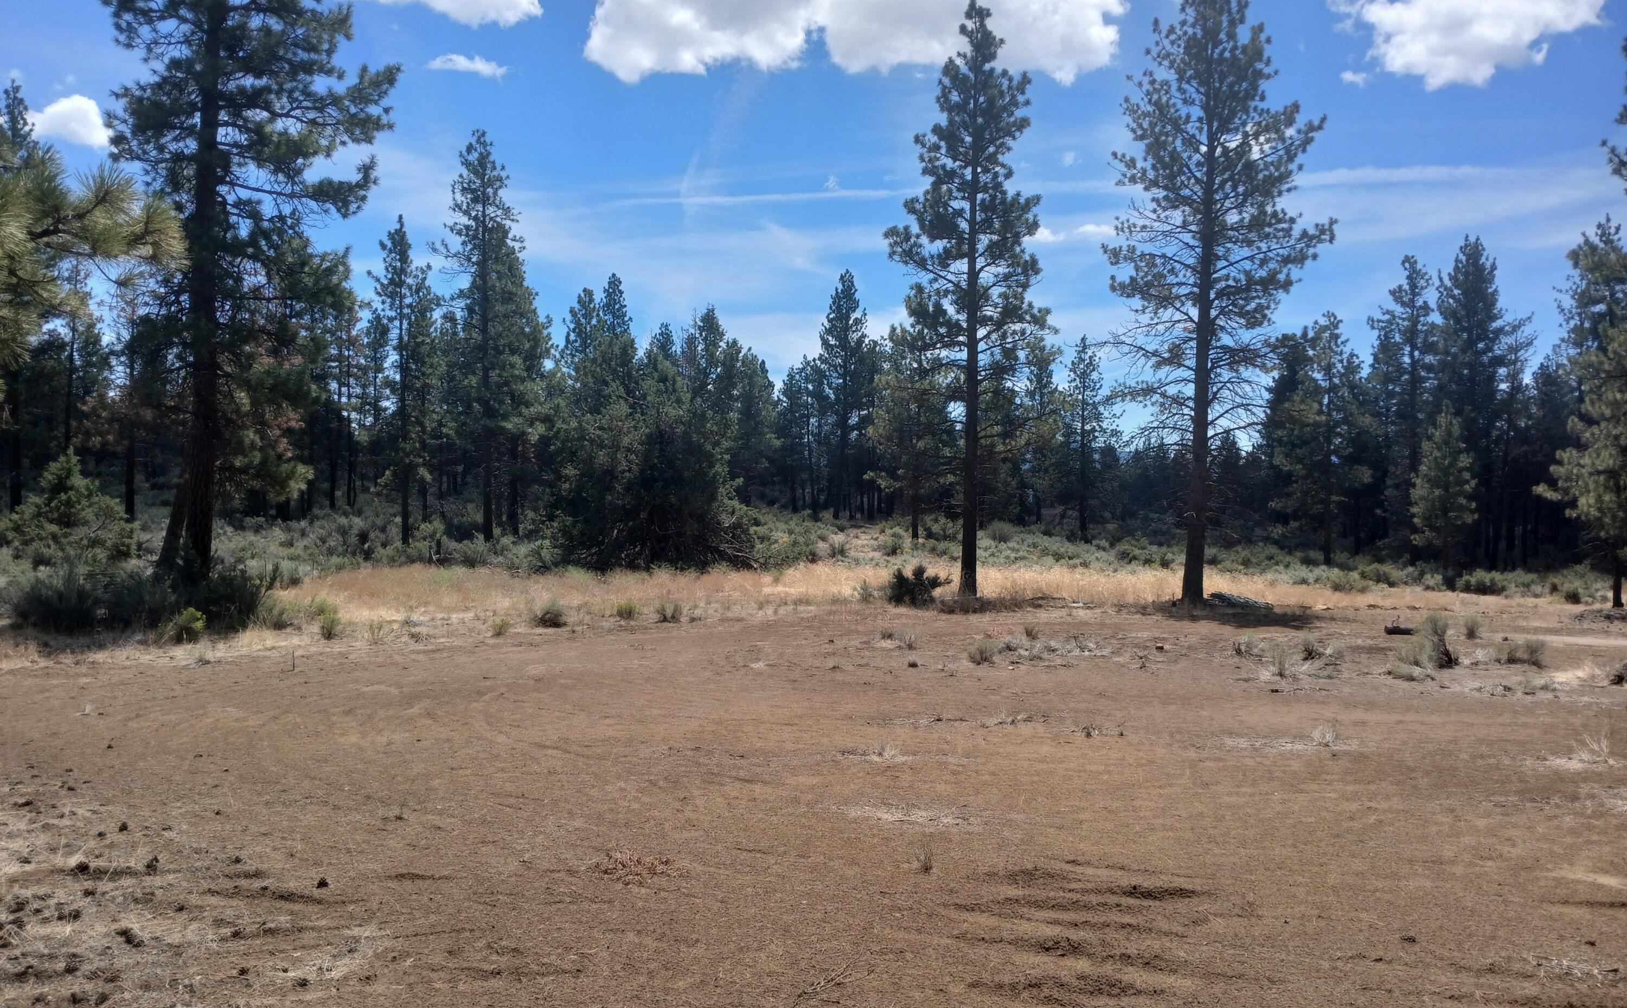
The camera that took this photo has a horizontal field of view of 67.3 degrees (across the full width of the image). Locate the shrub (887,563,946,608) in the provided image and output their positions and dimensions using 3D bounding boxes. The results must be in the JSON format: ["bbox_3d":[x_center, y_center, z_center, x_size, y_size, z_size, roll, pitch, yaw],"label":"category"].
[{"bbox_3d":[1.811,1.431,21.500,1.050,0.780,0.850,1,0,0],"label":"shrub"}]

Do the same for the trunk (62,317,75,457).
[{"bbox_3d":[-31.695,-4.679,52.000,0.350,6.300,0.320,2,0,0],"label":"trunk"}]

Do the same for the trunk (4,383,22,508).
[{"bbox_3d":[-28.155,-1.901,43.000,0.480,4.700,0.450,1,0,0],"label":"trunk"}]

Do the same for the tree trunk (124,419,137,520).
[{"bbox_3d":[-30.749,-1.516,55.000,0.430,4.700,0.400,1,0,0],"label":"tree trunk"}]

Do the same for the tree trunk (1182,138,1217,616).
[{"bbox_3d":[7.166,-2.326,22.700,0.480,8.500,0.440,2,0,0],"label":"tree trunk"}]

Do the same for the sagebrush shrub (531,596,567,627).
[{"bbox_3d":[-3.765,1.529,17.400,0.490,0.430,0.450,1,0,0],"label":"sagebrush shrub"}]

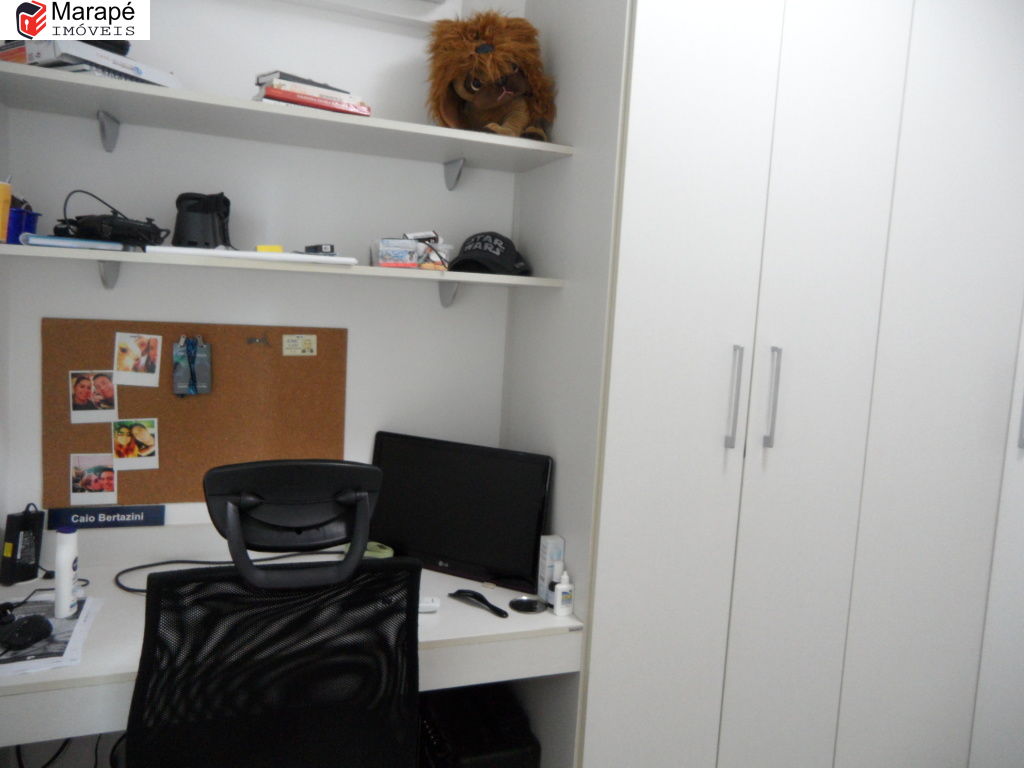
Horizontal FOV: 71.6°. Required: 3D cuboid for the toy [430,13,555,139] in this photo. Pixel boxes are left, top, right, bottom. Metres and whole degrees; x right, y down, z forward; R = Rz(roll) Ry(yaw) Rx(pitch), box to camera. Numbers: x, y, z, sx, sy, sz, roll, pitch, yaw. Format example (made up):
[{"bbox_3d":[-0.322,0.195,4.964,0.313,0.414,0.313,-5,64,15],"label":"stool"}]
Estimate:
[{"bbox_3d":[-0.058,-0.697,1.653,0.275,0.285,0.235,2,6,-15],"label":"toy"}]

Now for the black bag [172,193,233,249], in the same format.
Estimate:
[{"bbox_3d":[-0.654,-0.342,1.510,0.115,0.125,0.095,1,6,-20],"label":"black bag"}]

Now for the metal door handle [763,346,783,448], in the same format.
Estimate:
[{"bbox_3d":[0.566,0.029,1.542,0.011,0.218,0.025,1,6,-20],"label":"metal door handle"}]

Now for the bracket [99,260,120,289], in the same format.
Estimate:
[{"bbox_3d":[-0.908,-0.249,1.602,0.034,0.066,0.078,1,6,-20],"label":"bracket"}]

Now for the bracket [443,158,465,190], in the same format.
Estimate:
[{"bbox_3d":[-0.153,-0.541,1.842,0.034,0.066,0.078,1,6,-20],"label":"bracket"}]

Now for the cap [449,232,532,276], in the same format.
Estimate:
[{"bbox_3d":[-0.053,-0.309,1.705,0.175,0.110,0.245,5,6,20],"label":"cap"}]

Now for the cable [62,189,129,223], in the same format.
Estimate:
[{"bbox_3d":[-0.845,-0.361,1.449,0.120,0.065,0.050,1,6,-20],"label":"cable"}]

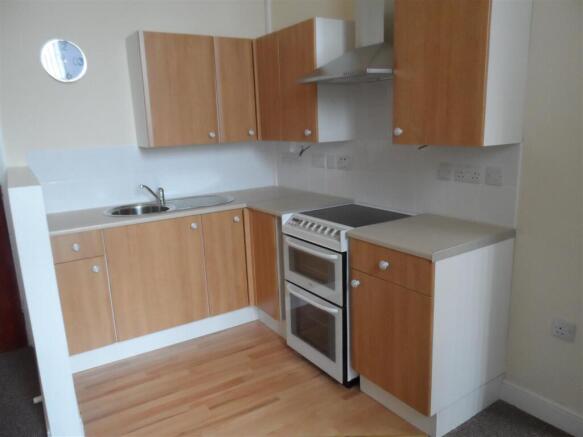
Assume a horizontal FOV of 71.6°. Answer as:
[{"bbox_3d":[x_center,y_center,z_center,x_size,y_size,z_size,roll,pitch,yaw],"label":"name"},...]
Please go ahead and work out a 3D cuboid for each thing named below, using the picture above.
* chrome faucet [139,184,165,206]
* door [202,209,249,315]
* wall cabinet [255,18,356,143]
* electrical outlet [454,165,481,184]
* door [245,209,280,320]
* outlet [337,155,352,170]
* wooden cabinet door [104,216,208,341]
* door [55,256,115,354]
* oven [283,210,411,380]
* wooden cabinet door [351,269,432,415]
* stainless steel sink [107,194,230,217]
[{"bbox_3d":[-0.949,-0.154,2.784,0.050,0.156,0.200,5,14,31],"label":"chrome faucet"},{"bbox_3d":[-0.457,0.301,2.818,0.306,0.710,0.020,-10,15,-33],"label":"door"},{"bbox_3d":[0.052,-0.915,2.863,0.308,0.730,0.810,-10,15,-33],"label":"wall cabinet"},{"bbox_3d":[0.891,-0.221,2.040,0.012,0.088,0.146,-10,15,-33],"label":"electrical outlet"},{"bbox_3d":[-0.176,0.316,2.807,0.020,0.715,0.305,-11,16,-34],"label":"door"},{"bbox_3d":[0.370,-0.383,2.793,0.012,0.094,0.145,-10,15,-33],"label":"outlet"},{"bbox_3d":[-0.841,0.382,2.610,0.596,0.715,0.020,-10,15,-31],"label":"wooden cabinet door"},{"bbox_3d":[-1.205,0.508,2.343,0.295,0.553,0.020,-10,15,-33],"label":"door"},{"bbox_3d":[0.368,0.429,2.491,0.620,0.900,0.535,-11,16,-34],"label":"oven"},{"bbox_3d":[0.466,0.570,1.956,0.020,0.570,0.492,-11,16,-34],"label":"wooden cabinet door"},{"bbox_3d":[-0.829,-0.012,2.872,0.870,0.160,0.460,-10,15,-31],"label":"stainless steel sink"}]

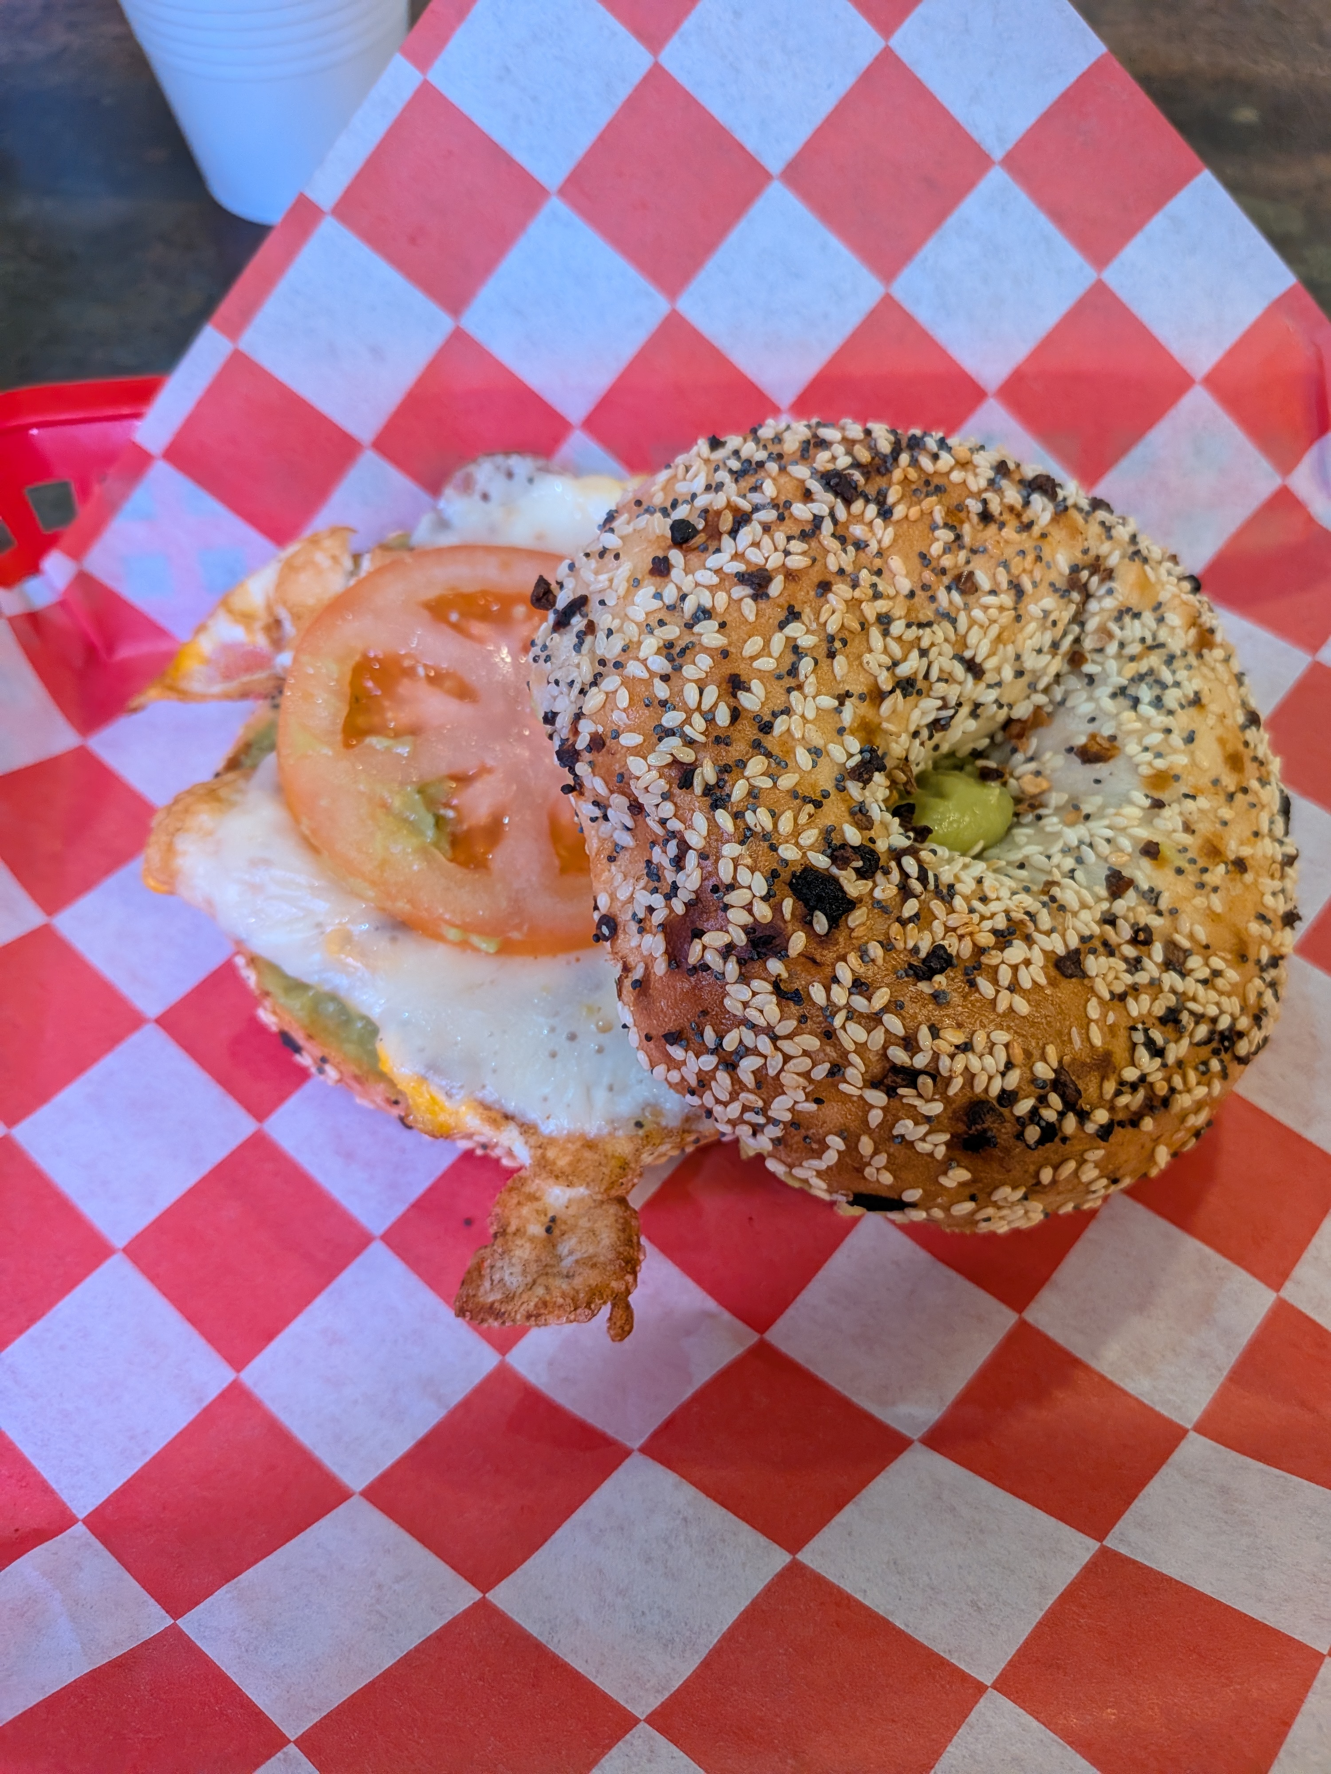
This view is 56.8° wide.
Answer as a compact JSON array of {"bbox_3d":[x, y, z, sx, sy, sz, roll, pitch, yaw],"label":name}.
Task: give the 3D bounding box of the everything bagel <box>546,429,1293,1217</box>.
[{"bbox_3d":[0.039,-0.014,0.168,0.115,0.040,0.112,7,65,-16],"label":"everything bagel"}]

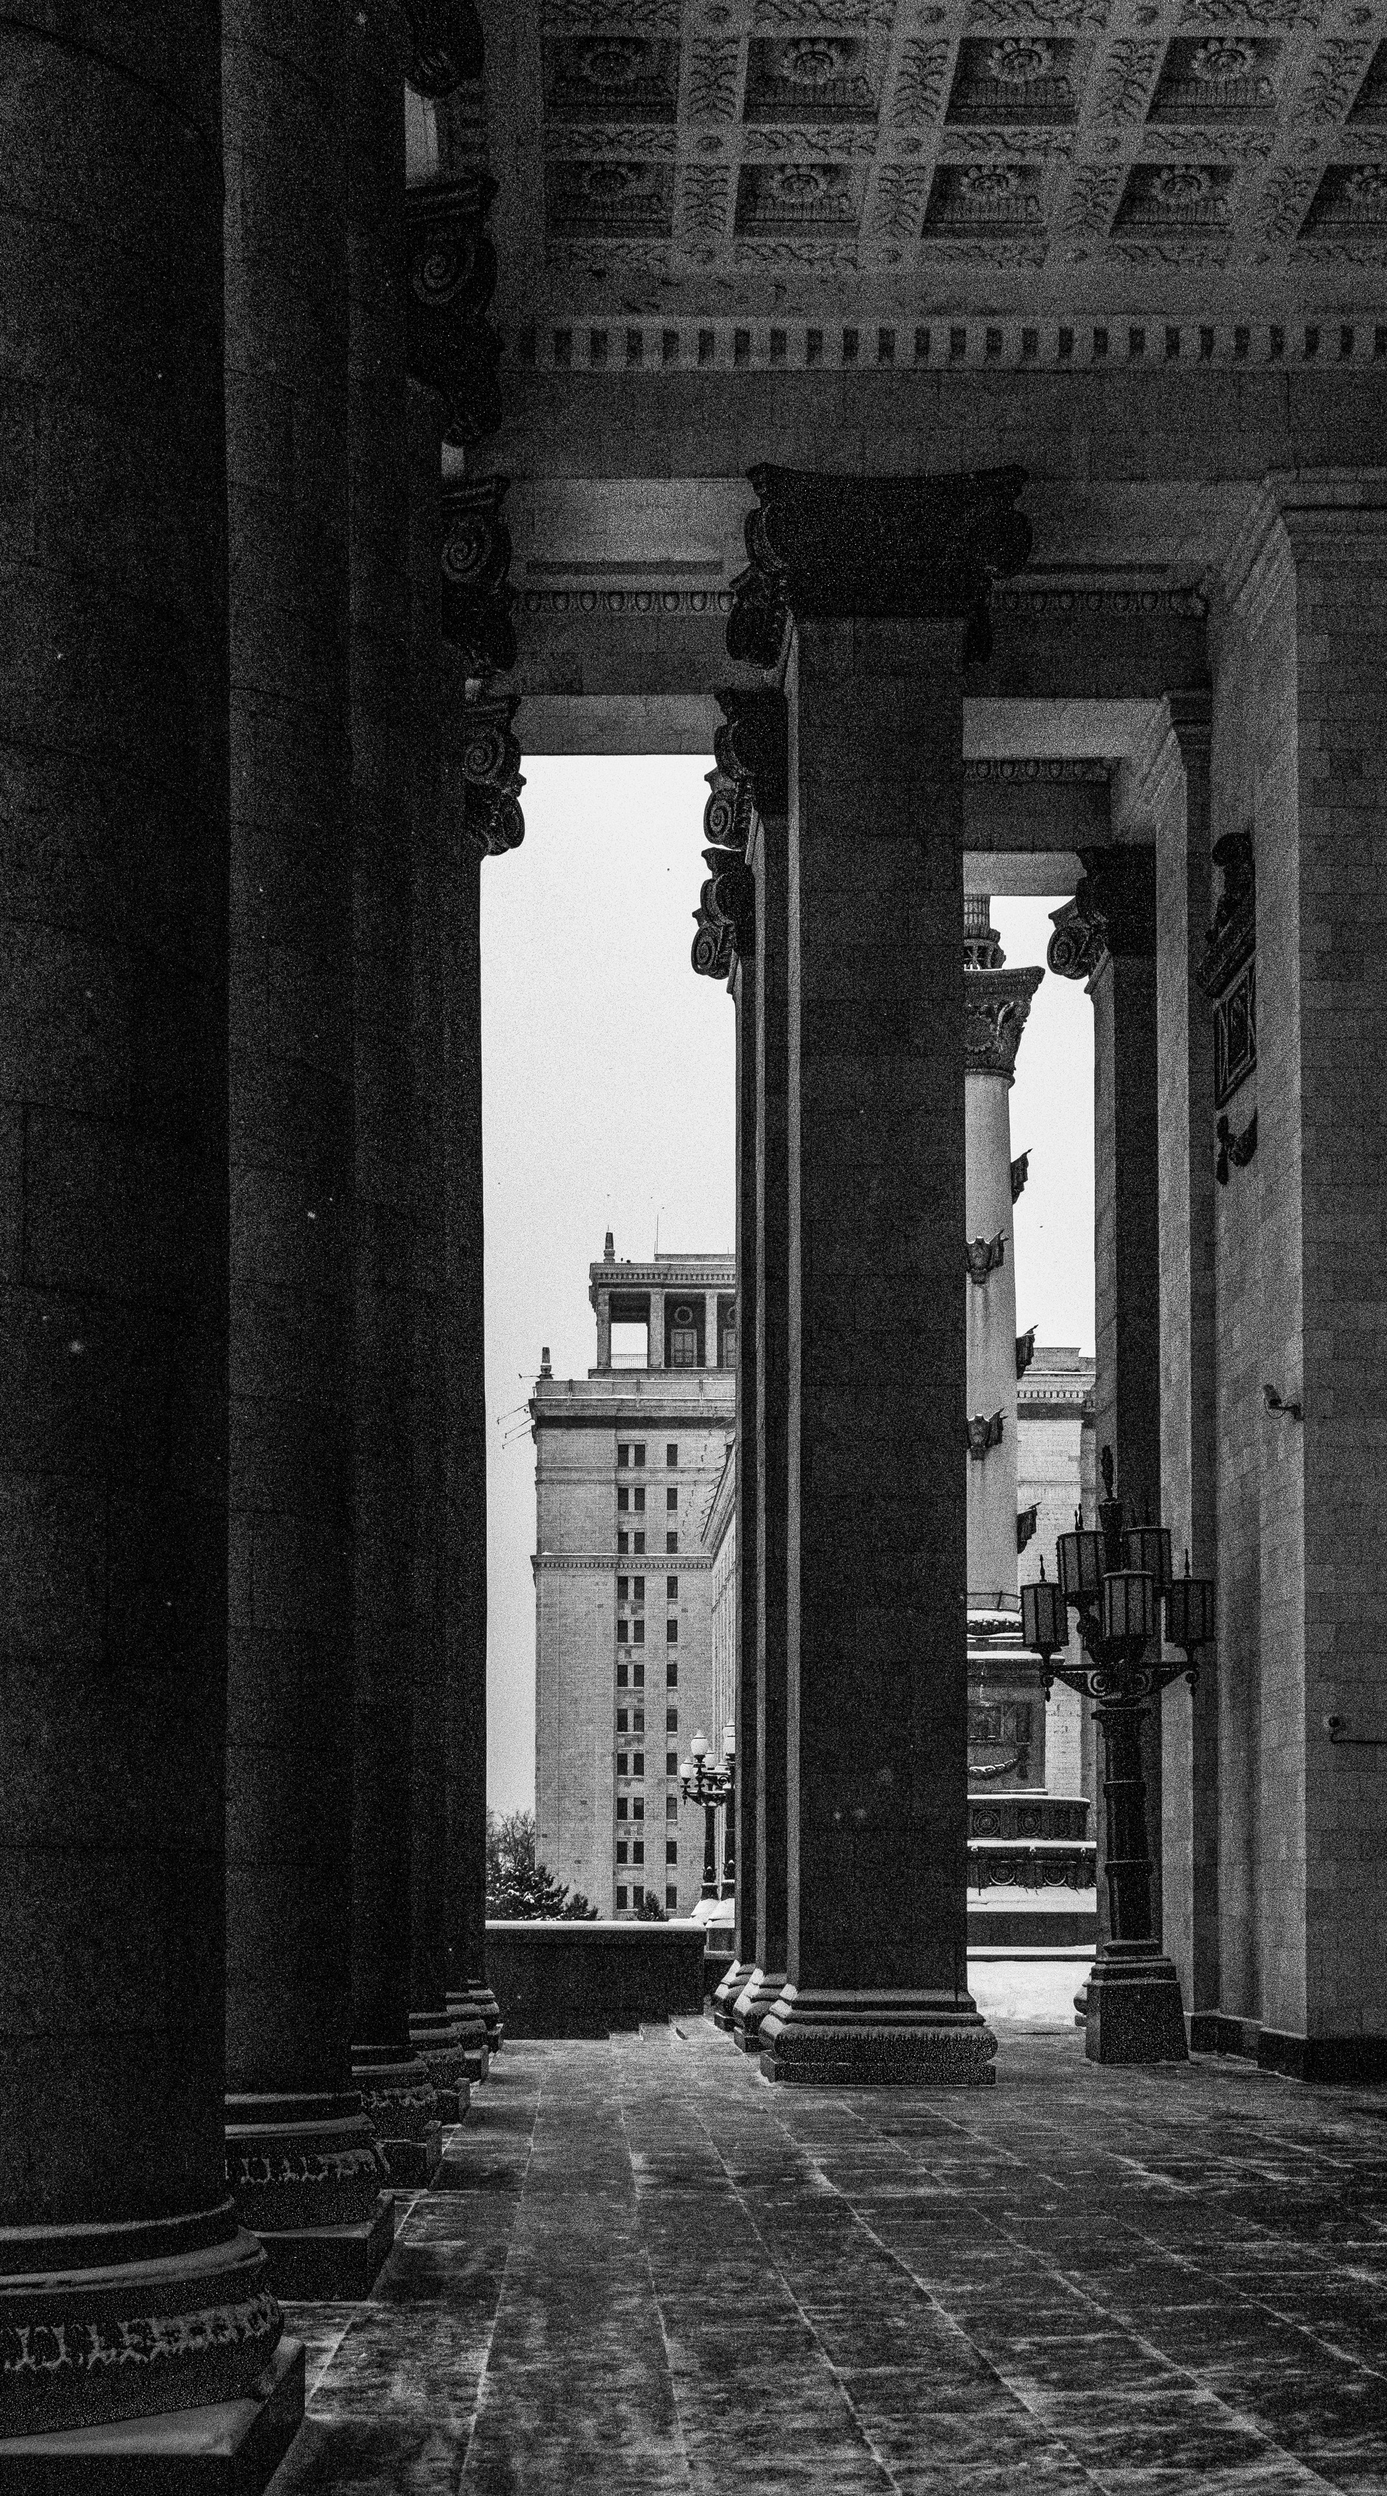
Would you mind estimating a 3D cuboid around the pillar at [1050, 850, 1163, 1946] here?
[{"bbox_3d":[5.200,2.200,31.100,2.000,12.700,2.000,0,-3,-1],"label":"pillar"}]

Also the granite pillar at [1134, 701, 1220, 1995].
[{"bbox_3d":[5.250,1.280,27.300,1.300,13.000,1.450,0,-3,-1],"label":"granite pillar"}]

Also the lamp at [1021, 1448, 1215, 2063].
[{"bbox_3d":[3.900,4.630,25.500,1.720,5.600,1.700,0,-3,-1],"label":"lamp"}]

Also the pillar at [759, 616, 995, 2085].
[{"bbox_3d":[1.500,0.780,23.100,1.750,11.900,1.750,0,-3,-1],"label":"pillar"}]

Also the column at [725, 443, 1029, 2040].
[{"bbox_3d":[1.500,0.250,23.100,2.200,12.800,2.200,0,-3,-1],"label":"column"}]

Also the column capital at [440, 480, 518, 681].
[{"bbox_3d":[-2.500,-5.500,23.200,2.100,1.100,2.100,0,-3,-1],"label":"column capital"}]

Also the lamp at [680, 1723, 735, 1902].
[{"bbox_3d":[0.390,13.200,65.000,1.400,4.200,1.400,0,-3,-1],"label":"lamp"}]

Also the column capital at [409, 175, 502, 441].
[{"bbox_3d":[-2.330,-6.450,19.200,2.100,1.100,2.100,0,-3,-1],"label":"column capital"}]

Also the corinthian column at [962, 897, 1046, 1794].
[{"bbox_3d":[7.400,1.900,70.000,3.000,23.200,3.000,0,-3,-1],"label":"corinthian column"}]

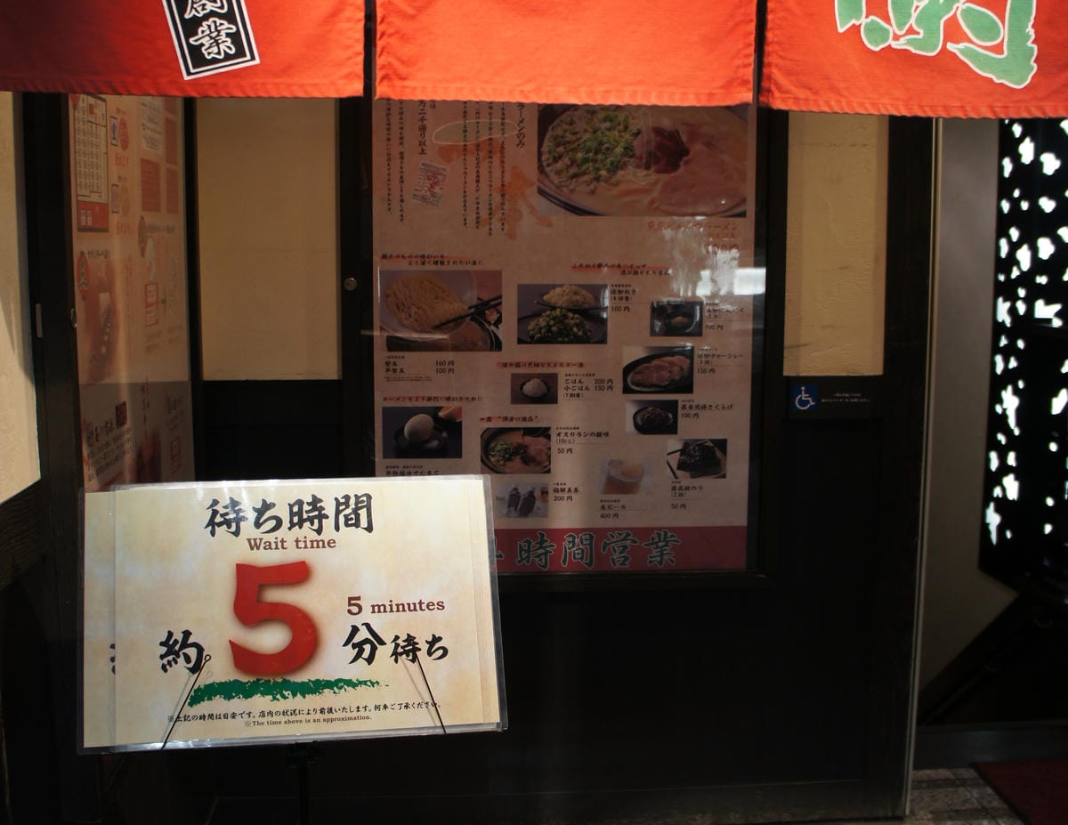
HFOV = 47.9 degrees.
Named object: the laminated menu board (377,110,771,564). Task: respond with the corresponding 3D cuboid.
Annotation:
[{"bbox_3d":[0.062,-0.262,2.497,0.795,1.200,0.020,0,7,-4],"label":"laminated menu board"}]

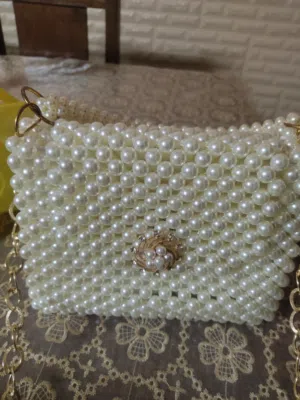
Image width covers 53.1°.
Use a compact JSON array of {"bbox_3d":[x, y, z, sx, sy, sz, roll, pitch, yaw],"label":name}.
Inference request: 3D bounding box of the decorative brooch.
[{"bbox_3d":[0.006,0.037,0.214,0.036,0.035,0.013,5,28,6],"label":"decorative brooch"}]

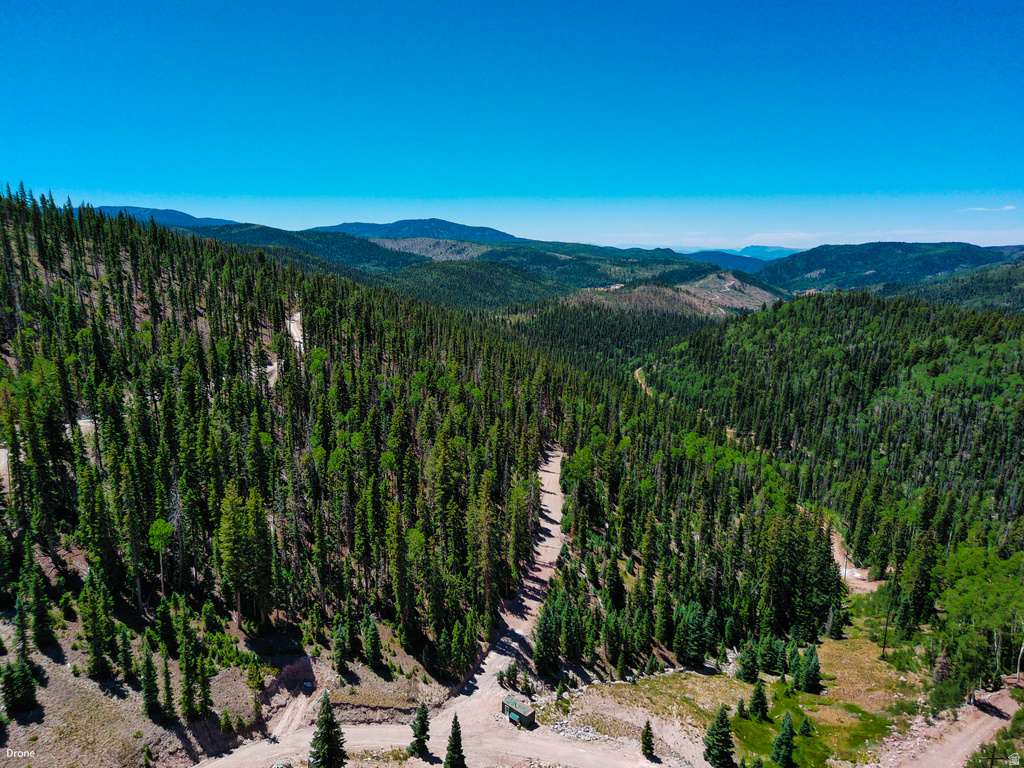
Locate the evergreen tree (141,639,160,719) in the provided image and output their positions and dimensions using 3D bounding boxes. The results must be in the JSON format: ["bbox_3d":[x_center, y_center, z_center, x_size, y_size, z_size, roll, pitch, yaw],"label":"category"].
[{"bbox_3d":[-60.180,48.380,112.180,2.800,13.860,2.800,0,12,0],"label":"evergreen tree"}]

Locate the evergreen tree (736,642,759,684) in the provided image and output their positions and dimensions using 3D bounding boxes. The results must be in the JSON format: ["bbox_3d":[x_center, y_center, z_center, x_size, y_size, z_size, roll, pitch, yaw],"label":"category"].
[{"bbox_3d":[47.280,54.930,134.640,4.350,7.940,4.350,0,12,0],"label":"evergreen tree"}]

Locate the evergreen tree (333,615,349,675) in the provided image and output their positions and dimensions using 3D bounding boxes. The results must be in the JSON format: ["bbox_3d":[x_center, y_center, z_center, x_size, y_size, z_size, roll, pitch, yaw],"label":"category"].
[{"bbox_3d":[-33.683,52.298,134.942,2.800,10.960,2.800,0,11,0],"label":"evergreen tree"}]

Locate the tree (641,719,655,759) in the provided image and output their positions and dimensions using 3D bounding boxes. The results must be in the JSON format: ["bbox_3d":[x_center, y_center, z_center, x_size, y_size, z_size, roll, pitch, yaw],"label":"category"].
[{"bbox_3d":[23.911,61.605,118.037,2.200,7.300,2.200,0,11,0],"label":"tree"}]

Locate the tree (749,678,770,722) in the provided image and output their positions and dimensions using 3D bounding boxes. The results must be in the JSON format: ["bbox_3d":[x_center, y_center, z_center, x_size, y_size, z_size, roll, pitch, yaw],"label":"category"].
[{"bbox_3d":[45.410,57.210,123.520,3.270,7.990,3.270,0,12,0],"label":"tree"}]

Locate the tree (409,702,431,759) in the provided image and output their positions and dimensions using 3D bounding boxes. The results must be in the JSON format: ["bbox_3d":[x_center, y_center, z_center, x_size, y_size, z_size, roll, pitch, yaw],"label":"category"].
[{"bbox_3d":[-15.270,56.840,112.500,3.310,10.180,3.310,0,12,0],"label":"tree"}]

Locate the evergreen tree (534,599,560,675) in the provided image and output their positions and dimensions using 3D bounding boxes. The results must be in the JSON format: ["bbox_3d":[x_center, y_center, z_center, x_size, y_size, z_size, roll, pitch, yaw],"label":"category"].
[{"bbox_3d":[7.310,49.900,134.760,4.560,15.760,4.560,0,12,0],"label":"evergreen tree"}]

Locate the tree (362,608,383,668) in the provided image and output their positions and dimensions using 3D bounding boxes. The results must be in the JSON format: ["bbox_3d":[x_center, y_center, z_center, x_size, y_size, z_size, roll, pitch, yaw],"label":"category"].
[{"bbox_3d":[-27.545,51.008,135.192,3.200,11.390,3.200,0,11,0],"label":"tree"}]

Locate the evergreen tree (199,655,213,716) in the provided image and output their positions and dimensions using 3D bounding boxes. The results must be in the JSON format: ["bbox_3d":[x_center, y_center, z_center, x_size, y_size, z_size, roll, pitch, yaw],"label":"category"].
[{"bbox_3d":[-55.376,54.384,123.446,2.500,11.360,2.500,0,11,0],"label":"evergreen tree"}]

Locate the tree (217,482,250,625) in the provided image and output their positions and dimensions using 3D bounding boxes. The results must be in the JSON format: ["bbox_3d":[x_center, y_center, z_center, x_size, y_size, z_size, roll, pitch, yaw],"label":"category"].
[{"bbox_3d":[-55.710,34.080,135.510,5.180,30.440,5.180,0,12,0],"label":"tree"}]

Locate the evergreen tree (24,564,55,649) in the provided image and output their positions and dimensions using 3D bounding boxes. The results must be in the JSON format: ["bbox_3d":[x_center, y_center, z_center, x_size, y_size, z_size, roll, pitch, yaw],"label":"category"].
[{"bbox_3d":[-87.250,40.810,125.040,4.230,16.500,4.230,0,12,0],"label":"evergreen tree"}]

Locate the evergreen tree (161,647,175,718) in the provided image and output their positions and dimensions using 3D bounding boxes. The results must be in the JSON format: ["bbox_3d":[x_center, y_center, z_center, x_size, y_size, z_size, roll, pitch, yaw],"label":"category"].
[{"bbox_3d":[-61.165,52.620,120.770,2.100,14.860,2.100,0,11,0],"label":"evergreen tree"}]

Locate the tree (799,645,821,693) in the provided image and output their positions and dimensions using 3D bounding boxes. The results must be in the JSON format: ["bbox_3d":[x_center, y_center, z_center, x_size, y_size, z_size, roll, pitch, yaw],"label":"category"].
[{"bbox_3d":[61.783,57.678,138.827,3.500,10.890,3.500,0,11,0],"label":"tree"}]

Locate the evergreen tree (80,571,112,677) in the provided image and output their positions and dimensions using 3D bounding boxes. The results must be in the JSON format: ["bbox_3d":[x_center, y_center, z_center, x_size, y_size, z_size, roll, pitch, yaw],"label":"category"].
[{"bbox_3d":[-73.330,41.560,118.380,4.700,19.720,4.700,0,12,0],"label":"evergreen tree"}]

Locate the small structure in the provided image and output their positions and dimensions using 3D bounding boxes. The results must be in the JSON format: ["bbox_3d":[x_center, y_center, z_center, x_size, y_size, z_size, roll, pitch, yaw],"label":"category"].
[{"bbox_3d":[1.300,61.962,128.546,6.150,2.500,2.400,11,15,43],"label":"small structure"}]

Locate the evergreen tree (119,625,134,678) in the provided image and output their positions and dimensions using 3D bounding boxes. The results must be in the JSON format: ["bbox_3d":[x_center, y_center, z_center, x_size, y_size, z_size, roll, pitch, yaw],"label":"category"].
[{"bbox_3d":[-73.184,51.032,129.238,2.600,9.670,2.600,0,11,0],"label":"evergreen tree"}]

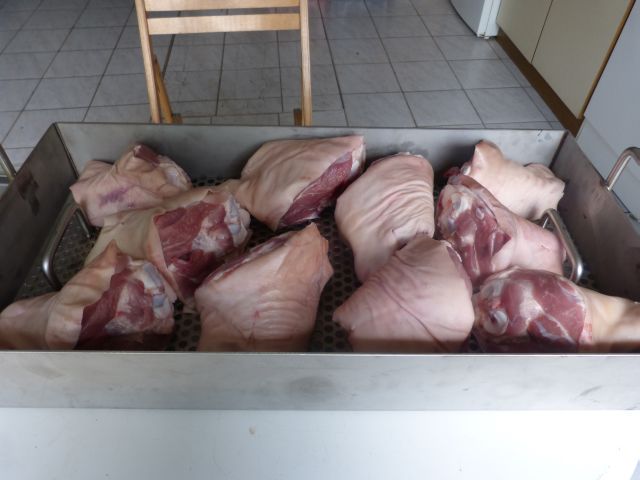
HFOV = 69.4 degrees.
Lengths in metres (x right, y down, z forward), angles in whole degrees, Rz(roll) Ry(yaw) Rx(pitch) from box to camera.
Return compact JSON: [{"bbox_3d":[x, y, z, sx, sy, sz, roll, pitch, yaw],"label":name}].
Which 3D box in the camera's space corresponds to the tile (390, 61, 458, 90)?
[{"bbox_3d":[0.568,-0.875,2.474,0.308,0.010,0.308,-4,48,-4],"label":"tile"}]

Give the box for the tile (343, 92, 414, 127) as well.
[{"bbox_3d":[0.290,-0.656,2.347,0.333,0.010,0.333,-3,47,-4],"label":"tile"}]

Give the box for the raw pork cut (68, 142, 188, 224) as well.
[{"bbox_3d":[-0.291,-0.083,0.717,0.174,0.098,0.141,-15,49,-14],"label":"raw pork cut"}]

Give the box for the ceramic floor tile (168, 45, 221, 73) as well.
[{"bbox_3d":[-0.706,-1.023,2.613,0.310,0.010,0.310,-4,48,-4],"label":"ceramic floor tile"}]

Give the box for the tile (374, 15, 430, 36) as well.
[{"bbox_3d":[0.535,-1.403,3.047,0.333,0.010,0.333,-3,47,-4],"label":"tile"}]

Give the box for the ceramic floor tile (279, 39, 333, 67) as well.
[{"bbox_3d":[-0.083,-1.060,2.643,0.308,0.010,0.308,-4,48,-4],"label":"ceramic floor tile"}]

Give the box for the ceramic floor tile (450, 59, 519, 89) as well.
[{"bbox_3d":[0.878,-0.896,2.495,0.308,0.010,0.308,-4,48,-4],"label":"ceramic floor tile"}]

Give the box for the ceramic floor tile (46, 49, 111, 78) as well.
[{"bbox_3d":[-1.325,-0.975,2.561,0.308,0.010,0.308,-4,48,-4],"label":"ceramic floor tile"}]

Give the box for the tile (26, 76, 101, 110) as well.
[{"bbox_3d":[-1.296,-0.746,2.350,0.308,0.010,0.308,-4,48,-4],"label":"tile"}]

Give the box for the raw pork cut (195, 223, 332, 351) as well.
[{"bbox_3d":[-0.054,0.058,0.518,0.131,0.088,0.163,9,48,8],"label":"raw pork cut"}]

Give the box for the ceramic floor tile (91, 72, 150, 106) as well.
[{"bbox_3d":[-0.987,-0.772,2.382,0.310,0.010,0.310,-4,48,-4],"label":"ceramic floor tile"}]

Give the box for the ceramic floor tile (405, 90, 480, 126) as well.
[{"bbox_3d":[0.601,-0.648,2.276,0.310,0.010,0.310,-4,48,-4],"label":"ceramic floor tile"}]

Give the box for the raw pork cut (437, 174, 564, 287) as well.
[{"bbox_3d":[0.239,-0.004,0.634,0.165,0.105,0.120,11,48,10],"label":"raw pork cut"}]

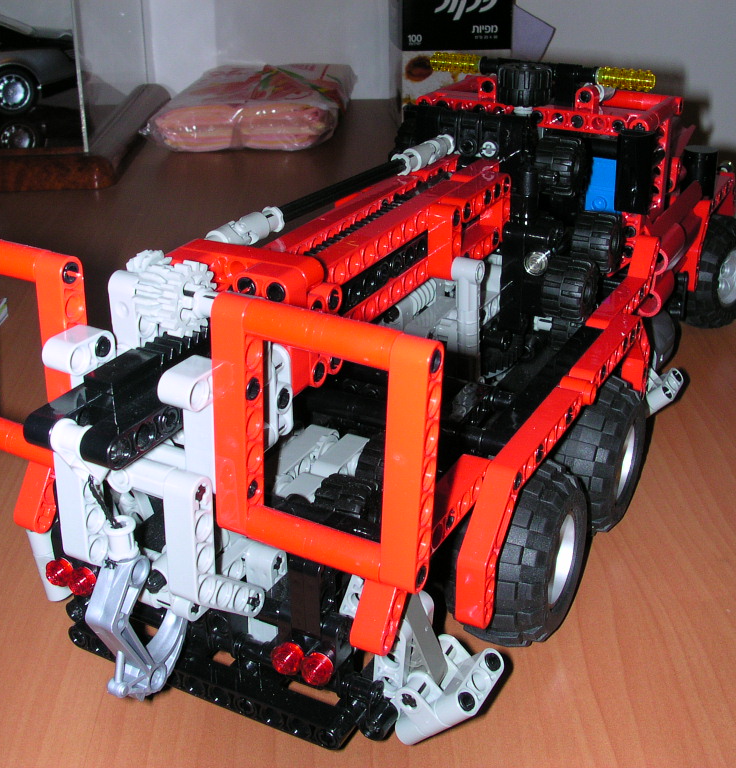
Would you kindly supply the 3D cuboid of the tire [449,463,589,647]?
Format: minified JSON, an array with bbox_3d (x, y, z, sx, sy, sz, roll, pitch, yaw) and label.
[{"bbox_3d":[0.047,0.051,0.330,0.027,0.056,0.056,13,27,24],"label":"tire"}]

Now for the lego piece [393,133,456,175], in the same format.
[{"bbox_3d":[0.020,-0.082,0.393,0.009,0.009,0.040,13,27,24],"label":"lego piece"}]

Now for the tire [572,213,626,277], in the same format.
[{"bbox_3d":[0.082,-0.051,0.391,0.013,0.021,0.021,15,28,24],"label":"tire"}]

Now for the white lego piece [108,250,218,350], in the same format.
[{"bbox_3d":[-0.046,-0.017,0.257,0.023,0.021,0.022,13,27,24],"label":"white lego piece"}]

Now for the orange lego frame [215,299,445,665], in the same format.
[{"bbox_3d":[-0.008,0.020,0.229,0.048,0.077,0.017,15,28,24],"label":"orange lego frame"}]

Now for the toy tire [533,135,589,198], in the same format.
[{"bbox_3d":[0.069,-0.078,0.391,0.013,0.021,0.021,15,28,24],"label":"toy tire"}]

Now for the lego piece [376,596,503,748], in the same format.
[{"bbox_3d":[0.017,0.067,0.264,0.026,0.037,0.029,15,28,24],"label":"lego piece"}]

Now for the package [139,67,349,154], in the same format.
[{"bbox_3d":[-0.097,-0.255,1.000,0.165,0.045,0.160,1,24,0],"label":"package"}]

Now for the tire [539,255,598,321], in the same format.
[{"bbox_3d":[0.068,-0.032,0.370,0.013,0.021,0.021,15,28,24],"label":"tire"}]

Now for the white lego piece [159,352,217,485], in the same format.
[{"bbox_3d":[-0.037,0.009,0.238,0.008,0.032,0.016,13,27,24],"label":"white lego piece"}]

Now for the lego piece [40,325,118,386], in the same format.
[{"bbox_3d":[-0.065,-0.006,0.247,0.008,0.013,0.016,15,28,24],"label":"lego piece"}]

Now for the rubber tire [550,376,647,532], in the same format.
[{"bbox_3d":[0.081,0.025,0.390,0.027,0.056,0.056,13,27,24],"label":"rubber tire"}]

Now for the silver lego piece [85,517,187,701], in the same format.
[{"bbox_3d":[-0.055,0.053,0.263,0.009,0.052,0.030,15,28,24],"label":"silver lego piece"}]

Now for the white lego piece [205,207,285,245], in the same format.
[{"bbox_3d":[-0.034,-0.043,0.301,0.009,0.009,0.033,13,27,24],"label":"white lego piece"}]

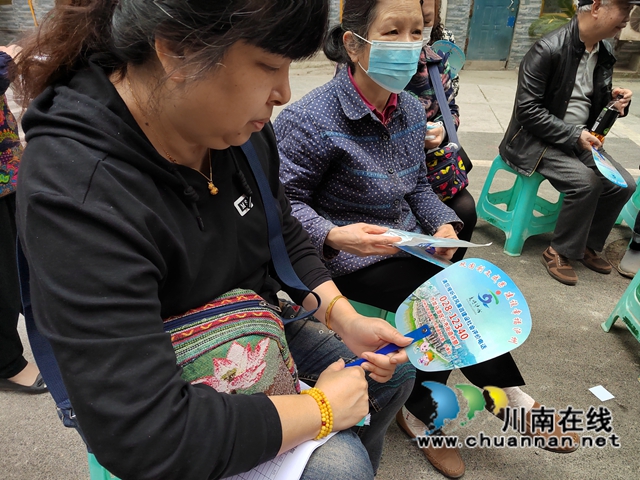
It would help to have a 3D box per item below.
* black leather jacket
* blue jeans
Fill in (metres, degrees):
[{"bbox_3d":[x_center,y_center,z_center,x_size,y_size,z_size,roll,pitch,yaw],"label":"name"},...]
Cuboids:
[{"bbox_3d":[1.177,-0.679,2.056,0.500,0.700,0.430,-10,29,-16],"label":"black leather jacket"},{"bbox_3d":[-0.095,0.402,0.919,0.600,0.600,0.420,10,29,20],"label":"blue jeans"}]

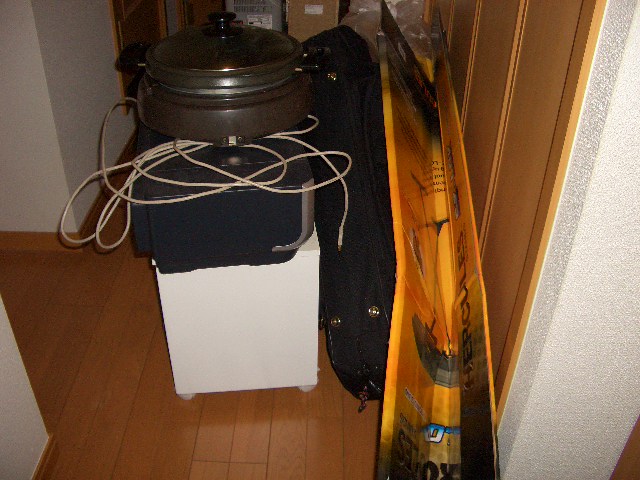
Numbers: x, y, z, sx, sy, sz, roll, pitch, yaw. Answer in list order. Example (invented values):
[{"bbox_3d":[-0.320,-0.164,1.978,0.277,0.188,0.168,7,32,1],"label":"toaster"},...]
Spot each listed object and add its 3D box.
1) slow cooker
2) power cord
[{"bbox_3d":[-0.197,-0.352,1.312,0.430,0.210,0.370,-3,33,-7],"label":"slow cooker"},{"bbox_3d":[-0.215,-0.111,1.277,0.520,0.190,0.400,0,33,-2],"label":"power cord"}]

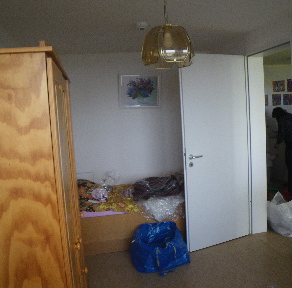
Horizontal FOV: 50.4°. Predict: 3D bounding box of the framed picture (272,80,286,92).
[{"bbox_3d":[2.571,-1.105,5.987,0.260,0.215,0.025,-5,6,-11],"label":"framed picture"}]

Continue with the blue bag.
[{"bbox_3d":[0.130,1.039,3.236,0.560,0.340,0.420,-5,6,-11],"label":"blue bag"}]

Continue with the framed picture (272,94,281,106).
[{"bbox_3d":[2.535,-0.843,6.003,0.185,0.215,0.025,-5,6,-11],"label":"framed picture"}]

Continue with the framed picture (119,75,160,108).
[{"bbox_3d":[-0.084,-0.714,4.224,0.570,0.455,0.025,-2,5,-11],"label":"framed picture"}]

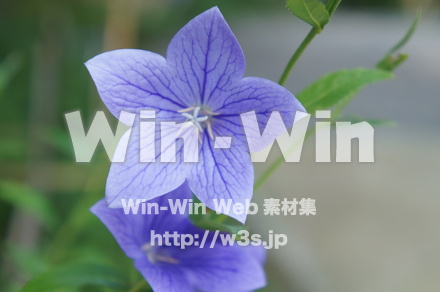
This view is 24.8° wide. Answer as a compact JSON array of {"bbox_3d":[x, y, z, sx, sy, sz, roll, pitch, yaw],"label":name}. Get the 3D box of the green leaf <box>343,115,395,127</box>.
[{"bbox_3d":[0.051,-0.009,0.345,0.021,0.004,0.009,2,17,-15],"label":"green leaf"}]

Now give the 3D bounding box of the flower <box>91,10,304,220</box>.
[{"bbox_3d":[-0.007,-0.009,0.300,0.065,0.064,0.024,1,3,7],"label":"flower"}]

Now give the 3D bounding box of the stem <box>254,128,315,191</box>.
[{"bbox_3d":[0.022,0.004,0.335,0.003,0.030,0.003,44,-3,1],"label":"stem"}]

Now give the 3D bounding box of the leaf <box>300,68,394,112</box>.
[{"bbox_3d":[0.042,-0.017,0.328,0.036,0.006,0.013,-22,48,-12],"label":"leaf"}]

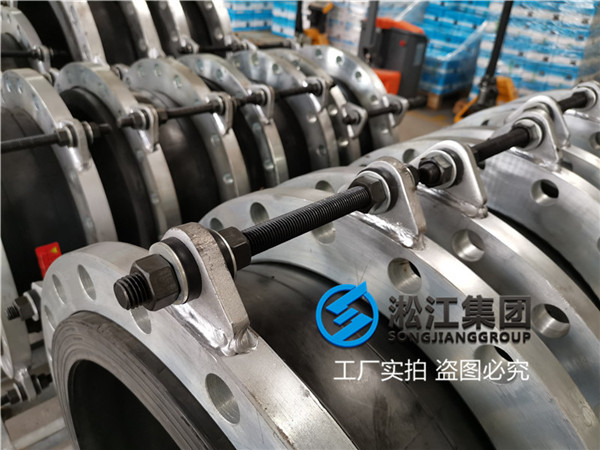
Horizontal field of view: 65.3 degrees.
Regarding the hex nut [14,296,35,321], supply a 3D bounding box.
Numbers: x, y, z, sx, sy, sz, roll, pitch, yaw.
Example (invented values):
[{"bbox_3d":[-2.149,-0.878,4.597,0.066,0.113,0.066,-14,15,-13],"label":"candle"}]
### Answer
[{"bbox_3d":[-0.380,0.115,0.643,0.015,0.029,0.033,-23,-11,-40],"label":"hex nut"}]

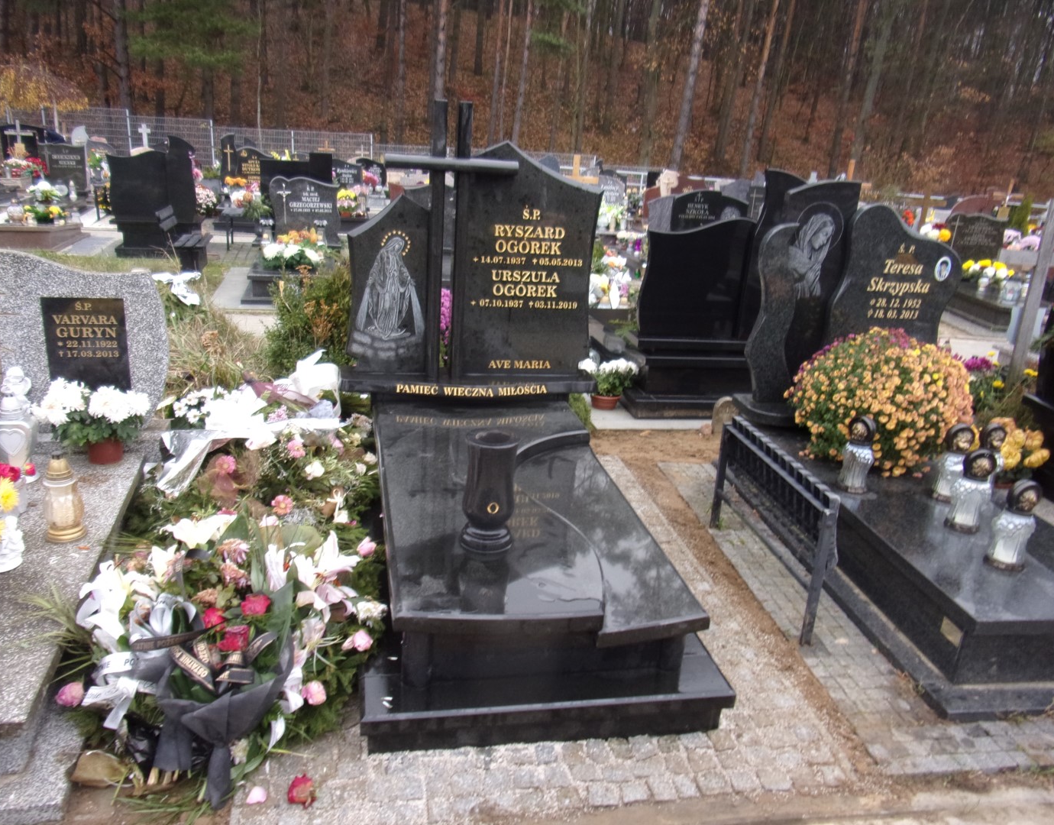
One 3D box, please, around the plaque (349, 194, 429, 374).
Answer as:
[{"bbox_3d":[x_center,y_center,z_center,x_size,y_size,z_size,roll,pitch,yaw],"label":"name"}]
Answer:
[{"bbox_3d":[-0.606,-0.565,3.382,0.370,0.778,0.086,0,18,-12],"label":"plaque"}]

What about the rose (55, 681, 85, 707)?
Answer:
[{"bbox_3d":[-1.052,0.649,1.756,0.060,0.057,0.060,0,19,-12],"label":"rose"}]

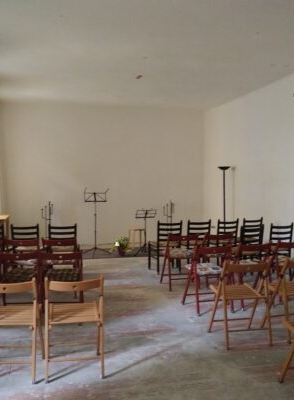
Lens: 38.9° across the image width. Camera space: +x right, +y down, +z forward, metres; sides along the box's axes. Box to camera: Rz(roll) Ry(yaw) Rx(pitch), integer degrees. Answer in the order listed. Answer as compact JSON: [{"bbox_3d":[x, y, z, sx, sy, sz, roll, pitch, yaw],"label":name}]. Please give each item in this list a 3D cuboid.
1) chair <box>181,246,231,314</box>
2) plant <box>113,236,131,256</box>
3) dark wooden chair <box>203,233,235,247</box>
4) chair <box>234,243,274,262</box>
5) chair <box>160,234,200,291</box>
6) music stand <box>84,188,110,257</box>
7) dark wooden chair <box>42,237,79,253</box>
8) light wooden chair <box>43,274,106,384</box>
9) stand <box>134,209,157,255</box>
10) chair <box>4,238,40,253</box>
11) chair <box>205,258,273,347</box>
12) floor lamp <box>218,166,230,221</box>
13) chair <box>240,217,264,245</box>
[{"bbox_3d":[0.714,0.885,4.868,0.440,0.770,0.480,-1,2,-17],"label":"chair"},{"bbox_3d":[-0.500,0.932,8.457,0.360,0.410,0.360,-1,2,-12],"label":"plant"},{"bbox_3d":[0.977,0.823,6.022,0.440,0.770,0.480,-1,2,-14],"label":"dark wooden chair"},{"bbox_3d":[1.210,0.856,5.010,0.440,0.770,0.480,-1,2,-19],"label":"chair"},{"bbox_3d":[0.468,0.844,5.915,0.440,0.770,0.480,-1,2,-14],"label":"chair"},{"bbox_3d":[-1.026,0.449,8.470,0.550,1.370,0.520,-1,2,-8],"label":"music stand"},{"bbox_3d":[-1.125,0.868,5.505,0.440,0.770,0.480,0,2,-4],"label":"dark wooden chair"},{"bbox_3d":[-0.569,0.928,3.244,0.440,0.770,0.480,-1,2,-11],"label":"light wooden chair"},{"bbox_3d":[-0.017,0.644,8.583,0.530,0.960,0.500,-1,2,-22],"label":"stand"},{"bbox_3d":[-1.567,0.859,5.392,0.440,0.770,0.480,0,2,-1],"label":"chair"},{"bbox_3d":[0.852,0.898,3.856,0.440,0.770,0.480,-1,2,-13],"label":"chair"},{"bbox_3d":[1.489,0.250,8.067,0.250,1.775,0.250,0,2,0],"label":"floor lamp"},{"bbox_3d":[1.653,0.739,7.036,0.420,0.880,0.480,-1,3,-27],"label":"chair"}]

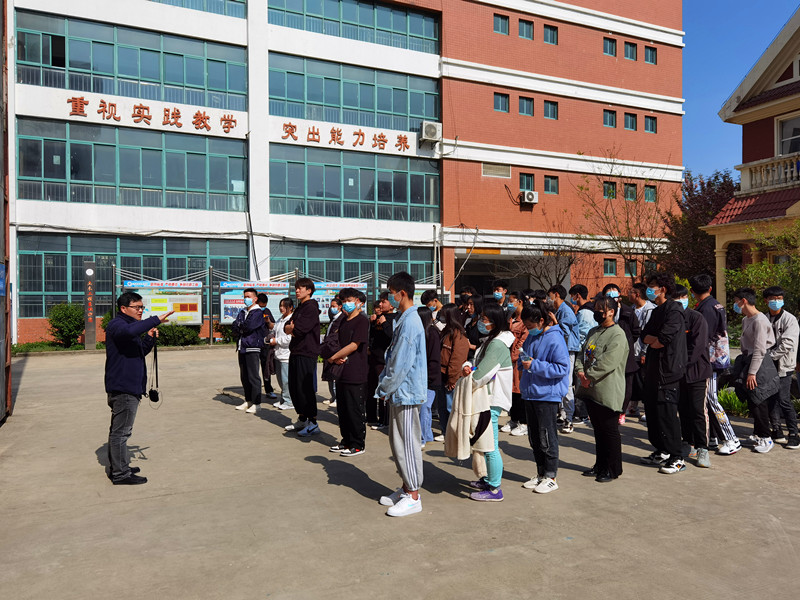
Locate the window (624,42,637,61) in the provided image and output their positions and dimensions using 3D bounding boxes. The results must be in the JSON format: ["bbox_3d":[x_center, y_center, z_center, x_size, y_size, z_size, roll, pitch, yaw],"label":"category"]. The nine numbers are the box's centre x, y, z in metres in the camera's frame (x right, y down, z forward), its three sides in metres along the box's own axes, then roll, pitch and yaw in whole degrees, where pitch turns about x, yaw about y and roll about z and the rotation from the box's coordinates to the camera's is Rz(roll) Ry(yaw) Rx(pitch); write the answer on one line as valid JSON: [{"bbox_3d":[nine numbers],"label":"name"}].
[{"bbox_3d":[12.030,-12.940,32.567,0.848,0.912,0.150,0,0,-24],"label":"window"}]

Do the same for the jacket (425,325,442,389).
[{"bbox_3d":[0.307,0.609,6.850,0.310,0.670,0.440,0,0,-16],"label":"jacket"}]

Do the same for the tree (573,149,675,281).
[{"bbox_3d":[9.921,-2.606,27.700,4.200,7.939,3.800,0,0,-11],"label":"tree"}]

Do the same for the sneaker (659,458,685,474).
[{"bbox_3d":[2.518,1.519,5.753,0.290,0.115,0.108,-1,1,-31],"label":"sneaker"}]

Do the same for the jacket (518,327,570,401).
[{"bbox_3d":[1.233,0.548,5.304,0.420,0.650,0.490,0,1,-26],"label":"jacket"}]

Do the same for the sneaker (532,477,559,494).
[{"bbox_3d":[1.228,1.534,5.210,0.265,0.110,0.100,0,0,-37],"label":"sneaker"}]

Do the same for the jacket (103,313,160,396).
[{"bbox_3d":[-2.400,0.489,5.599,0.470,0.760,0.540,0,1,-20],"label":"jacket"}]

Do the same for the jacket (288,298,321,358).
[{"bbox_3d":[-1.130,0.344,7.380,0.330,0.680,0.460,0,0,-29],"label":"jacket"}]

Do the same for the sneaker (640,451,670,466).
[{"bbox_3d":[2.464,1.516,6.012,0.290,0.115,0.108,0,1,-17],"label":"sneaker"}]

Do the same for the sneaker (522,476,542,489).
[{"bbox_3d":[1.147,1.544,5.280,0.260,0.105,0.095,0,0,-28],"label":"sneaker"}]

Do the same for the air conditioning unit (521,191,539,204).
[{"bbox_3d":[6.050,-4.780,29.080,0.800,0.590,0.310,0,0,-24],"label":"air conditioning unit"}]

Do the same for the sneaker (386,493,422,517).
[{"bbox_3d":[0.037,1.535,4.697,0.287,0.120,0.110,0,0,-29],"label":"sneaker"}]

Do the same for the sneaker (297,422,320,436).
[{"bbox_3d":[-1.077,1.540,7.405,0.290,0.120,0.110,0,0,-32],"label":"sneaker"}]

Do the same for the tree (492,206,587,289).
[{"bbox_3d":[6.036,-1.248,27.000,4.000,5.600,3.700,0,0,-24],"label":"tree"}]

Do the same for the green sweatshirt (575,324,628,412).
[{"bbox_3d":[1.795,0.606,5.560,0.380,0.780,0.520,0,0,-36],"label":"green sweatshirt"}]

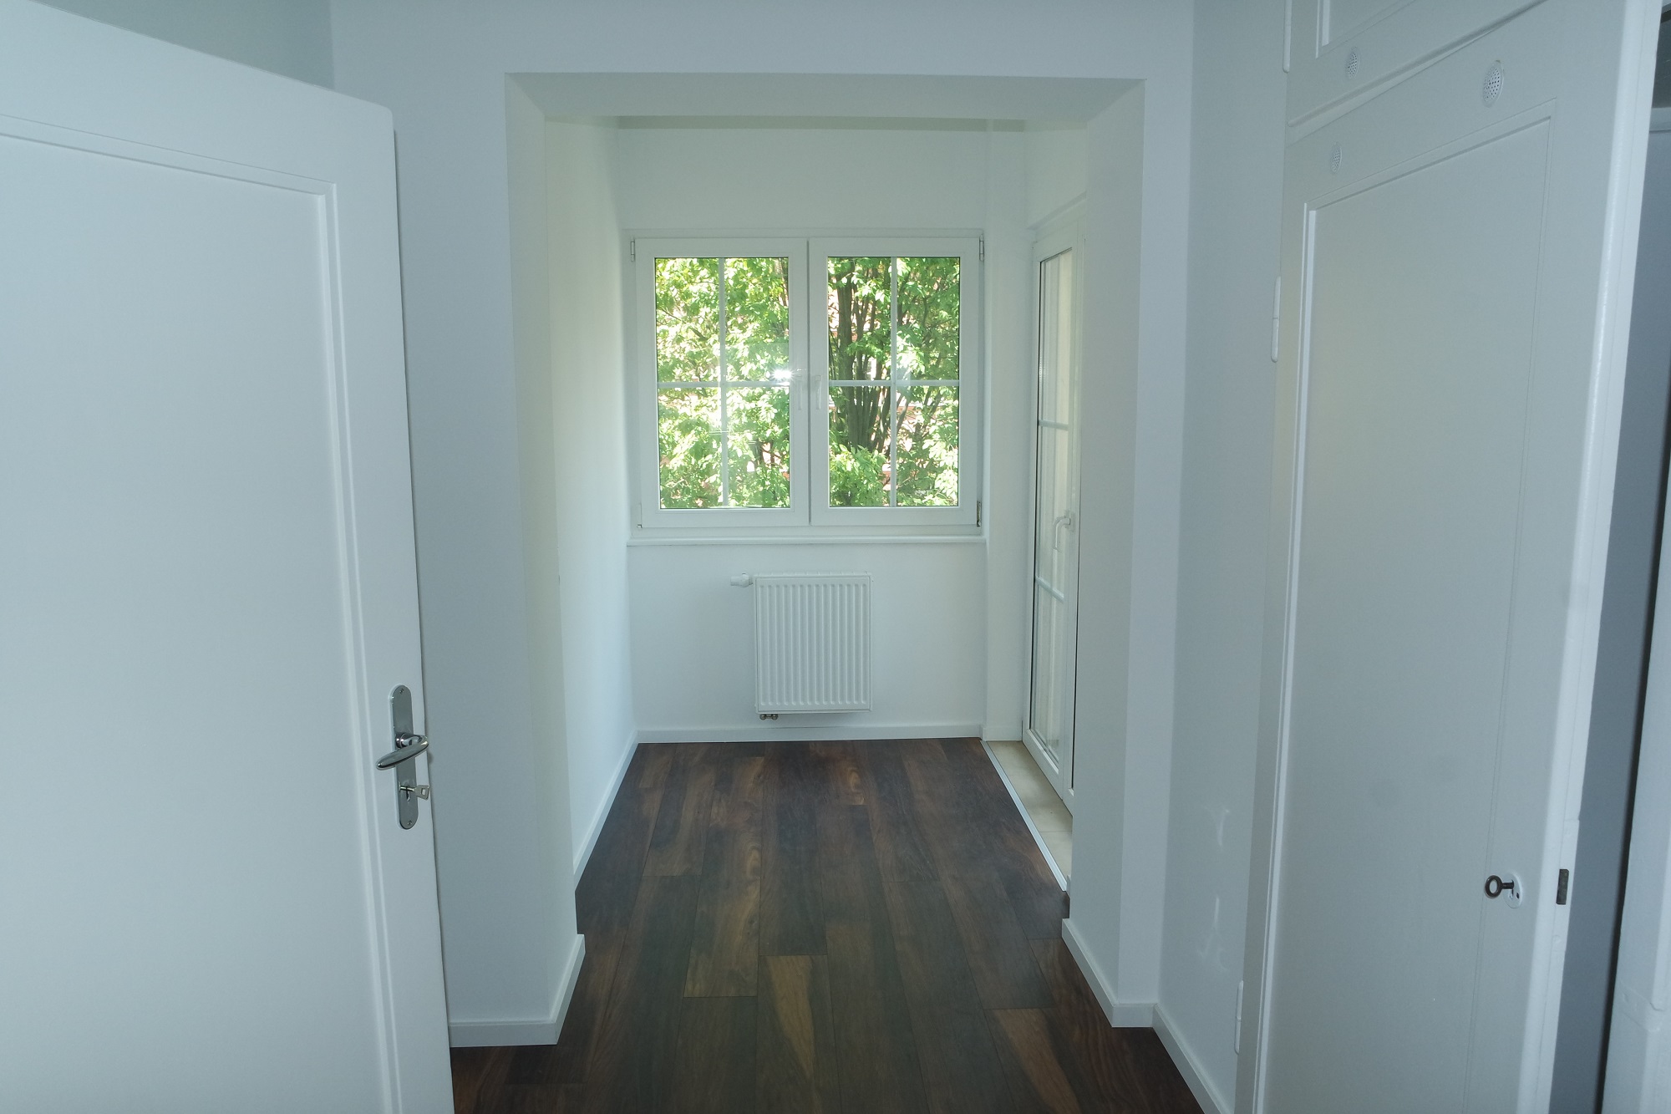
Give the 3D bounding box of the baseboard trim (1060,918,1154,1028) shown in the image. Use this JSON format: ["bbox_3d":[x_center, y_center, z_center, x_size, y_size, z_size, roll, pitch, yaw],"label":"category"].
[{"bbox_3d":[0.715,1.089,2.952,0.105,0.060,0.462,-1,8,-3],"label":"baseboard trim"}]

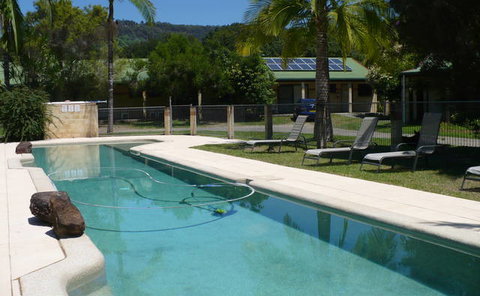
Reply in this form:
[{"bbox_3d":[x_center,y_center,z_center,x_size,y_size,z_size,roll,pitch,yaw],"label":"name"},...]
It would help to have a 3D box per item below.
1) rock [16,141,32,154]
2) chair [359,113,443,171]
[{"bbox_3d":[-5.859,-0.036,13.981,0.420,0.330,0.420,0,4,0],"label":"rock"},{"bbox_3d":[3.000,-0.106,9.736,1.420,1.060,0.640,-1,4,-19],"label":"chair"}]

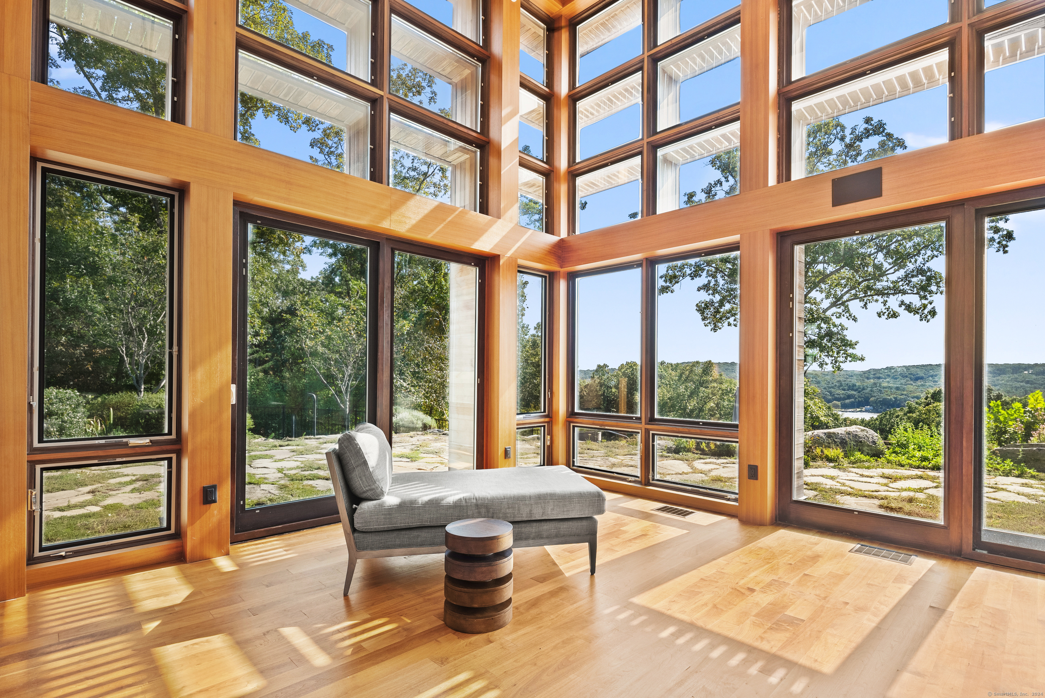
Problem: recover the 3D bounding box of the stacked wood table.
[{"bbox_3d":[-0.205,1.058,2.330,0.322,0.430,0.322,1,-2,0],"label":"stacked wood table"}]

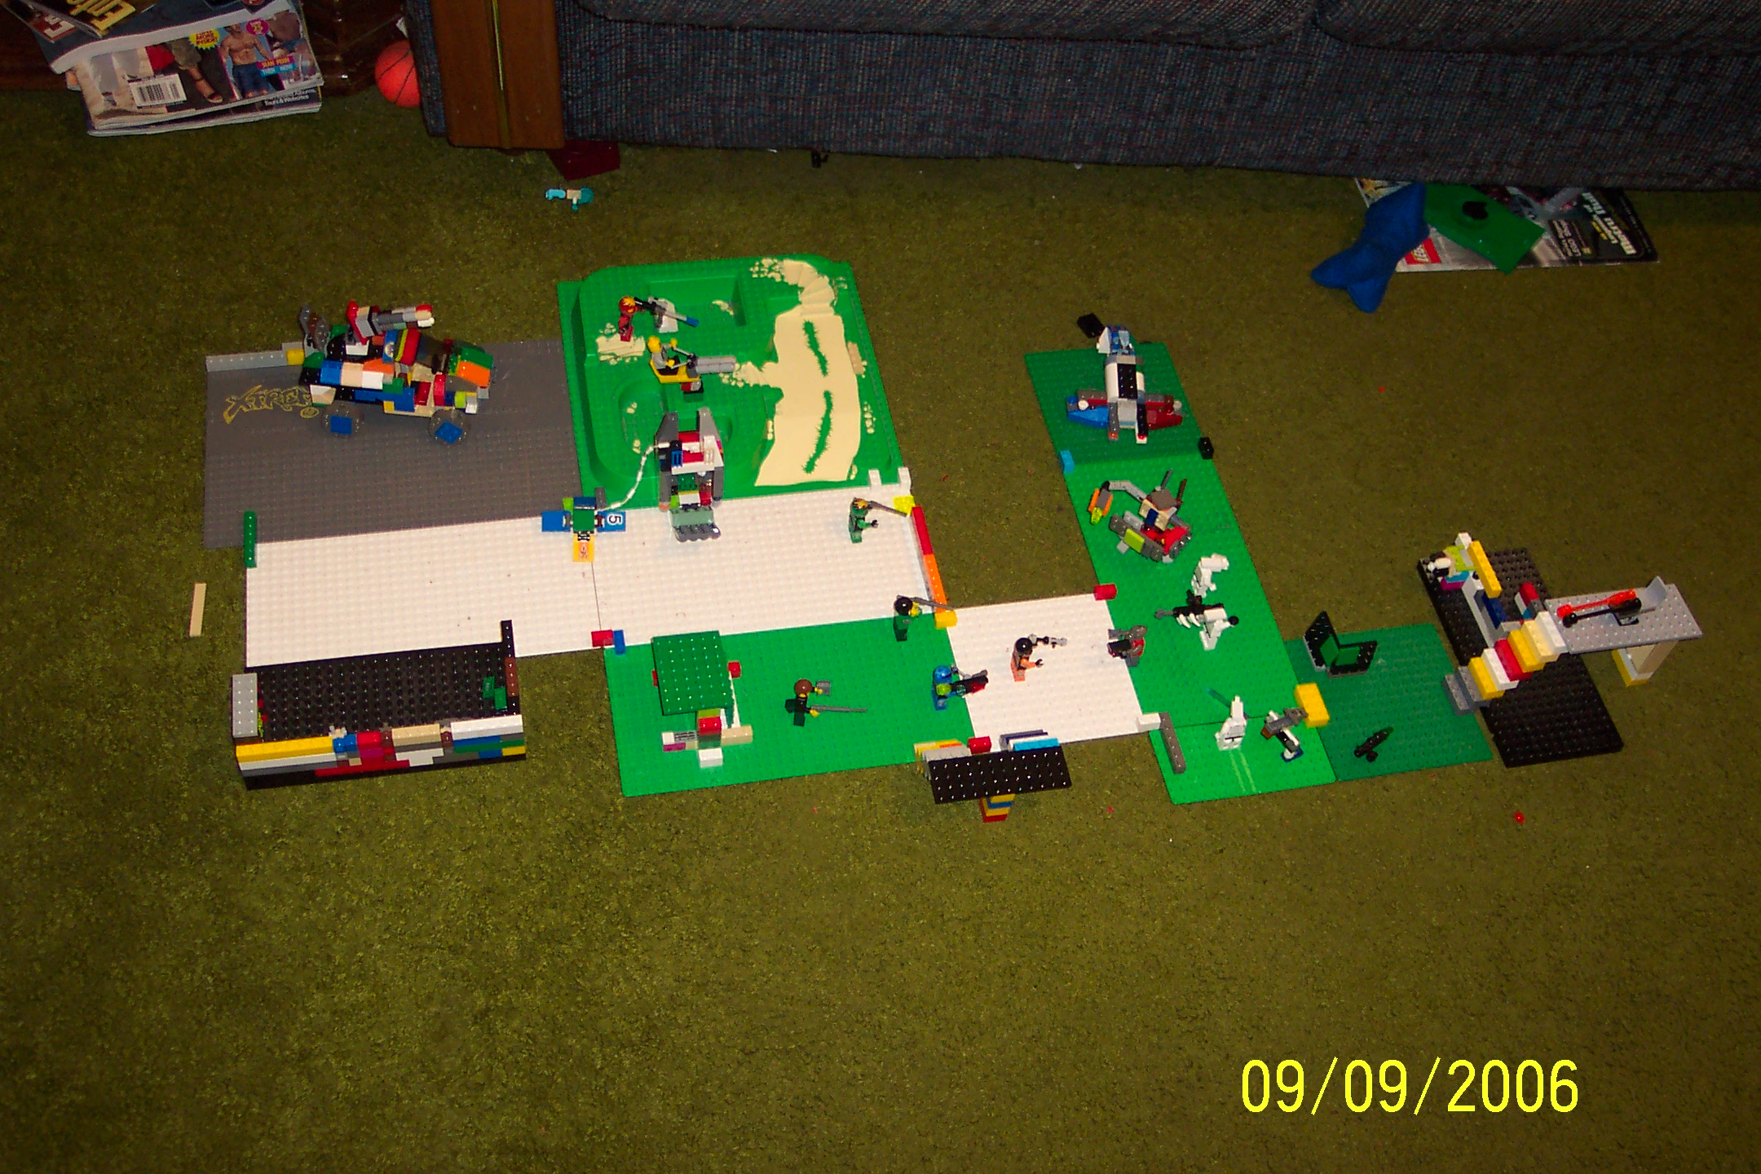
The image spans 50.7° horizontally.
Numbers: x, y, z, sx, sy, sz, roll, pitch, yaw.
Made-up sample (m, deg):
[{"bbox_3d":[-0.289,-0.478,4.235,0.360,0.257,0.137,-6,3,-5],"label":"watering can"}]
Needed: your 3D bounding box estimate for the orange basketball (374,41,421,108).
[{"bbox_3d":[-0.430,-0.468,1.698,0.059,0.059,0.059,9,53,0],"label":"orange basketball"}]

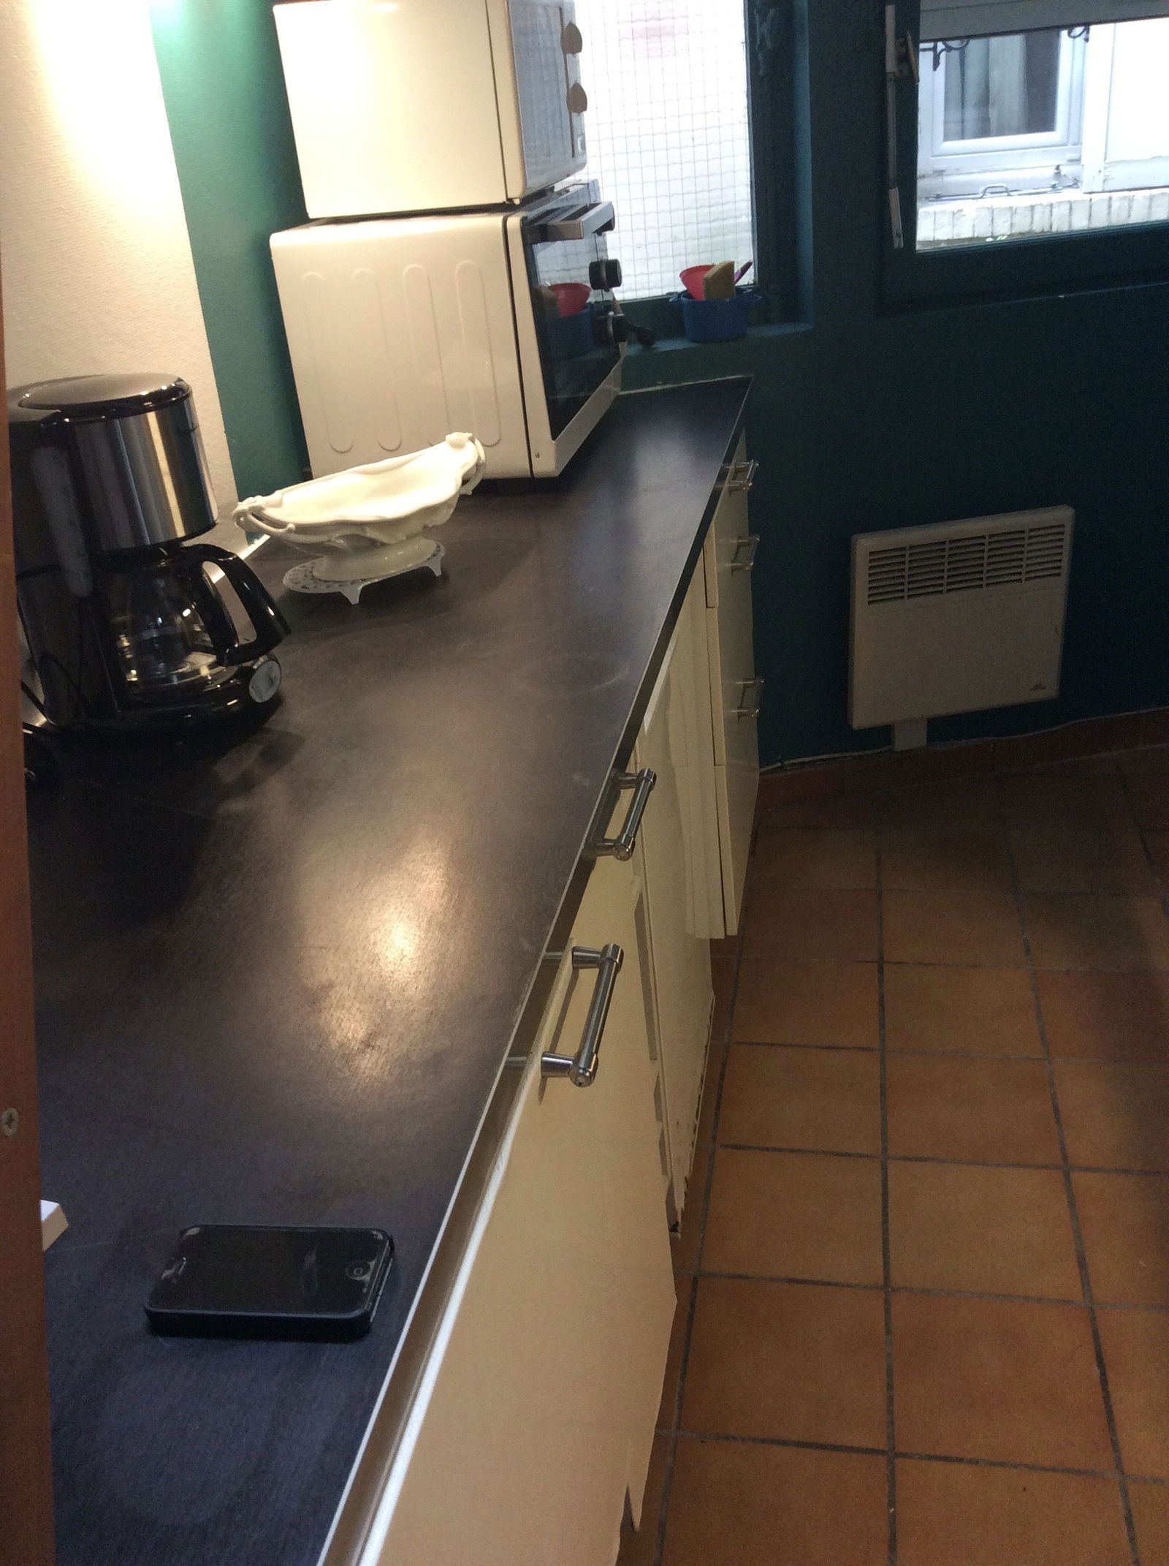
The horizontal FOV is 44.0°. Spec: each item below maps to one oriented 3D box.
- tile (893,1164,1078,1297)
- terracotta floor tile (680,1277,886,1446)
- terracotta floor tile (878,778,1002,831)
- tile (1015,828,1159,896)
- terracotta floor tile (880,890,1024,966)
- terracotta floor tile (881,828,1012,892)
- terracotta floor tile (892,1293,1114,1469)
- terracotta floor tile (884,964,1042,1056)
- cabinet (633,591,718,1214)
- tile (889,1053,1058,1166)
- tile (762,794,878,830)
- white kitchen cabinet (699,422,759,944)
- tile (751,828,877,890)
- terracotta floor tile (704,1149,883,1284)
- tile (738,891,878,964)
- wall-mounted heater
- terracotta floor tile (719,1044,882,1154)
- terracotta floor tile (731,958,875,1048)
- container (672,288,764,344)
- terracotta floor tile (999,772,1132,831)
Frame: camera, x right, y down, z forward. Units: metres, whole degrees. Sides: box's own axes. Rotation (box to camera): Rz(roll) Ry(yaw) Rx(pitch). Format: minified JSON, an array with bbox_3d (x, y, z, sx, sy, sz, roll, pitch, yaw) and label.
[{"bbox_3d":[0.539,0.607,1.965,0.244,0.012,0.244,1,27,11],"label":"tile"},{"bbox_3d":[0.256,0.730,1.825,0.248,0.012,0.248,1,27,11],"label":"terracotta floor tile"},{"bbox_3d":[0.750,0.042,3.056,0.244,0.012,0.244,1,27,11],"label":"terracotta floor tile"},{"bbox_3d":[0.973,0.159,2.848,0.248,0.012,0.248,1,27,11],"label":"tile"},{"bbox_3d":[0.679,0.271,2.671,0.248,0.012,0.248,1,27,11],"label":"terracotta floor tile"},{"bbox_3d":[0.722,0.156,2.894,0.248,0.012,0.248,1,27,11],"label":"terracotta floor tile"},{"bbox_3d":[0.496,0.720,1.746,0.244,0.012,0.244,1,27,11],"label":"terracotta floor tile"},{"bbox_3d":[0.636,0.387,2.448,0.248,0.012,0.248,1,27,11],"label":"terracotta floor tile"},{"bbox_3d":[-0.129,0.122,2.071,0.564,0.844,0.607,1,27,11],"label":"cabinet"},{"bbox_3d":[0.582,0.493,2.184,0.244,0.012,0.244,1,27,11],"label":"tile"},{"bbox_3d":[0.497,0.058,3.063,0.244,0.012,0.160,1,27,11],"label":"tile"},{"bbox_3d":[0.016,-0.214,2.694,0.561,0.824,0.622,1,27,11],"label":"white kitchen cabinet"},{"bbox_3d":[0.462,0.152,2.882,0.244,0.012,0.244,1,27,11],"label":"tile"},{"bbox_3d":[0.299,0.614,2.048,0.248,0.012,0.248,1,27,11],"label":"terracotta floor tile"},{"bbox_3d":[0.420,0.264,2.667,0.244,0.012,0.244,1,27,11],"label":"tile"},{"bbox_3d":[0.750,-0.314,2.933,0.444,0.462,0.065,-9,27,-8],"label":"wall-mounted heater"},{"bbox_3d":[0.342,0.499,2.271,0.248,0.012,0.248,1,27,11],"label":"terracotta floor tile"},{"bbox_3d":[0.385,0.383,2.495,0.248,0.012,0.248,1,27,11],"label":"terracotta floor tile"},{"bbox_3d":[0.245,-0.866,2.681,0.160,0.076,0.130,5,28,19],"label":"container"},{"bbox_3d":[0.999,0.043,3.013,0.244,0.012,0.244,1,27,11],"label":"terracotta floor tile"}]

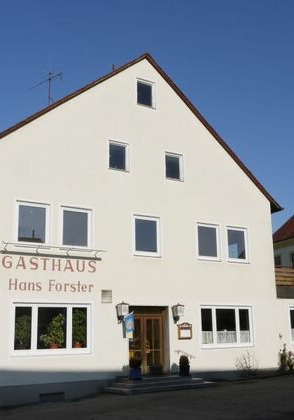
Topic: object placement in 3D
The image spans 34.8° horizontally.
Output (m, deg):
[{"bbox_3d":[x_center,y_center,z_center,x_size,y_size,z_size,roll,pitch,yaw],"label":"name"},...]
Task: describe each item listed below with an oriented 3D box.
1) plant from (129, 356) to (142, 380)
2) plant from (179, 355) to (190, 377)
[{"bbox_3d":[-0.350,4.923,14.583,0.376,0.686,0.376,-2,-15,0],"label":"plant"},{"bbox_3d":[1.256,5.208,15.693,0.359,0.681,0.359,-2,-15,0],"label":"plant"}]

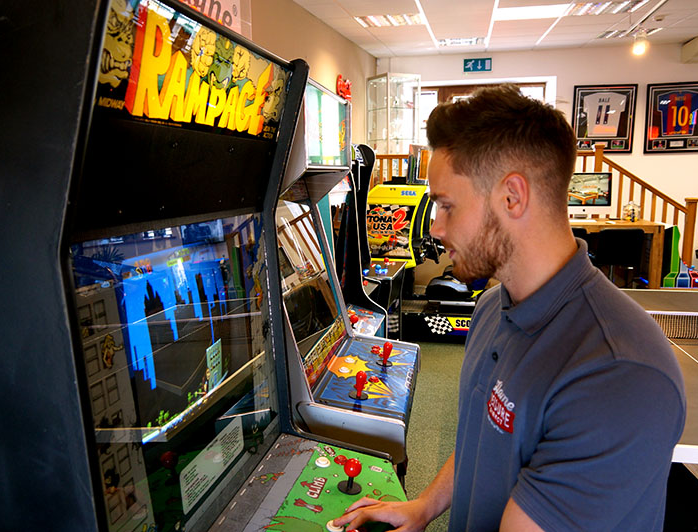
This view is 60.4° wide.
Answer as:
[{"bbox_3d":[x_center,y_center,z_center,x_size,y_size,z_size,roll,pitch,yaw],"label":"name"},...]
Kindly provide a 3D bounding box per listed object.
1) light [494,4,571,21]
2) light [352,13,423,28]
[{"bbox_3d":[1.552,-2.177,5.115,0.600,0.060,0.600,1,12,11],"label":"light"},{"bbox_3d":[0.376,-2.204,5.347,0.600,0.060,0.600,1,12,11],"label":"light"}]

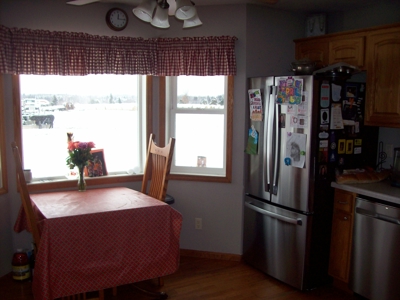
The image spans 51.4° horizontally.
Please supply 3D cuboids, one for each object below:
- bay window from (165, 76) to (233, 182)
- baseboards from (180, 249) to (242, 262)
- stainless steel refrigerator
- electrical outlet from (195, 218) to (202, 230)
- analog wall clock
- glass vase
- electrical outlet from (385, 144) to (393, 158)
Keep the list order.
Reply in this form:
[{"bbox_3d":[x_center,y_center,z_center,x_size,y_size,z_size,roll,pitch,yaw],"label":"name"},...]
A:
[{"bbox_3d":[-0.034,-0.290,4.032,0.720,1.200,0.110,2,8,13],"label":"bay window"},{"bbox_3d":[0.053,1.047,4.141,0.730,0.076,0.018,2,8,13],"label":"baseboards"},{"bbox_3d":[1.000,0.240,3.856,0.900,1.770,0.820,-4,9,-32],"label":"stainless steel refrigerator"},{"bbox_3d":[-0.014,0.728,4.119,0.070,0.115,0.010,2,8,13],"label":"electrical outlet"},{"bbox_3d":[-0.746,-1.176,3.745,0.200,0.200,0.040,-4,9,-32],"label":"analog wall clock"},{"bbox_3d":[-1.051,0.253,3.692,0.077,0.237,0.077,-4,9,-32],"label":"glass vase"},{"bbox_3d":[1.659,0.010,3.650,0.010,0.115,0.070,-4,9,-32],"label":"electrical outlet"}]

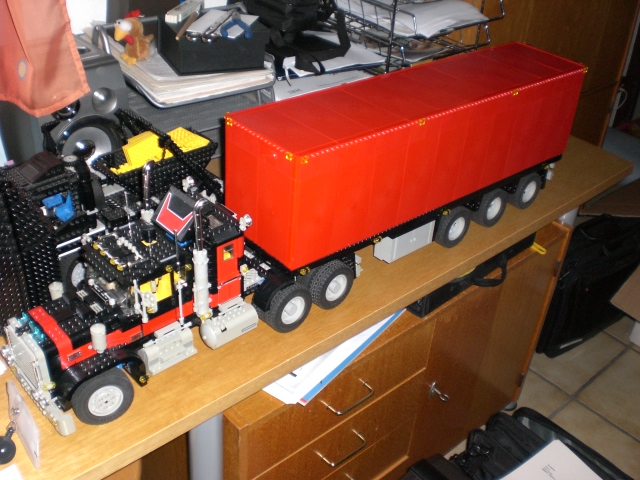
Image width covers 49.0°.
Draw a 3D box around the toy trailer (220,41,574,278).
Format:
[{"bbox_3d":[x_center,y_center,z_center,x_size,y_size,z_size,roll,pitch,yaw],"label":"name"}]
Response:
[{"bbox_3d":[0.160,-0.159,1.080,0.642,0.162,0.145,-23,41,-36],"label":"toy trailer"}]

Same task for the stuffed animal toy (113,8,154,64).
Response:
[{"bbox_3d":[-0.355,-0.387,1.342,0.078,0.094,0.057,-21,40,-35],"label":"stuffed animal toy"}]

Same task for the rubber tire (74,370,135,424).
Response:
[{"bbox_3d":[-0.239,0.170,0.771,0.067,0.067,0.022,-19,39,-33],"label":"rubber tire"}]

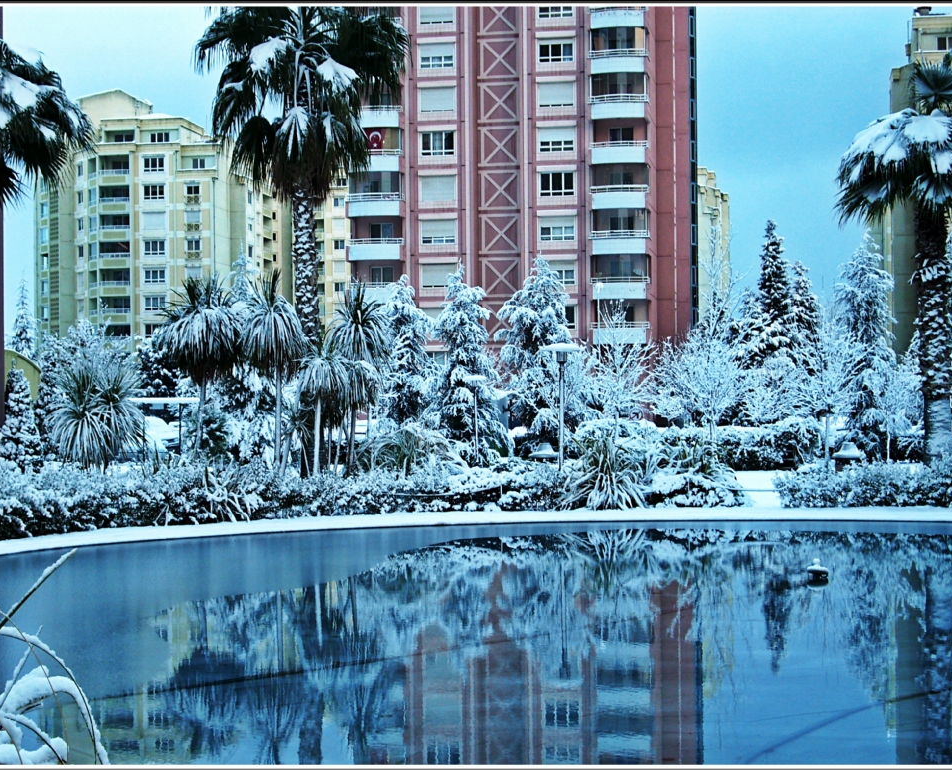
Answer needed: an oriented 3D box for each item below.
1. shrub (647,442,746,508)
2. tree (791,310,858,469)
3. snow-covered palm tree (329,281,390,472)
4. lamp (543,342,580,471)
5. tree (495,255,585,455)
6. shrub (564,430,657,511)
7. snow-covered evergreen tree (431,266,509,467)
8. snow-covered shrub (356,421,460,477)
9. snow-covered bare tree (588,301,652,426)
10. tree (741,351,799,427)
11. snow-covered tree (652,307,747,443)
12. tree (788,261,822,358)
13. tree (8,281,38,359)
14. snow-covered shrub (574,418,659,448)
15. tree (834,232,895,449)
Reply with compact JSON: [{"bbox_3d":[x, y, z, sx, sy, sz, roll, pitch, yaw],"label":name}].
[{"bbox_3d":[4.298,1.737,31.600,1.880,1.320,1.700,-1,-1,0],"label":"shrub"},{"bbox_3d":[9.908,0.071,46.300,1.950,4.720,1.950,-1,-1,0],"label":"tree"},{"bbox_3d":[-2.200,0.073,30.755,1.200,4.100,1.200,0,-1,0],"label":"snow-covered palm tree"},{"bbox_3d":[1.688,0.669,31.968,0.770,2.950,0.770,0,-1,0],"label":"lamp"},{"bbox_3d":[2.395,-0.941,61.413,3.300,7.900,3.200,0,-1,0],"label":"tree"},{"bbox_3d":[2.577,1.648,31.200,1.720,1.510,1.650,-1,-1,0],"label":"shrub"},{"bbox_3d":[-0.231,-0.722,57.919,3.000,7.350,2.900,0,-1,0],"label":"snow-covered evergreen tree"},{"bbox_3d":[-1.401,1.474,34.300,2.200,1.410,2.000,-1,-1,0],"label":"snow-covered shrub"},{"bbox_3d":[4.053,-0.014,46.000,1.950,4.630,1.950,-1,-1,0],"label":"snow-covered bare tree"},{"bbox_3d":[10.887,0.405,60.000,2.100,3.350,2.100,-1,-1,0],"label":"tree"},{"bbox_3d":[6.169,0.306,44.949,2.600,4.620,2.500,0,-1,0],"label":"snow-covered tree"},{"bbox_3d":[20.777,-2.435,103.000,3.300,10.880,3.300,-1,-1,0],"label":"tree"},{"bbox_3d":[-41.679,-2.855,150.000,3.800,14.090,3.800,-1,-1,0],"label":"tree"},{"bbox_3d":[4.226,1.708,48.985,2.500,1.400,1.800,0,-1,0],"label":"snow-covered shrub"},{"bbox_3d":[14.567,-1.428,60.905,2.400,8.650,2.400,0,-1,0],"label":"tree"}]

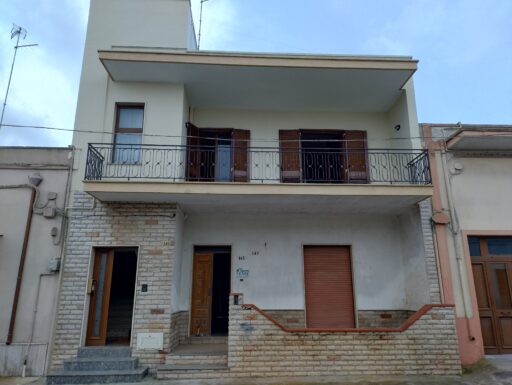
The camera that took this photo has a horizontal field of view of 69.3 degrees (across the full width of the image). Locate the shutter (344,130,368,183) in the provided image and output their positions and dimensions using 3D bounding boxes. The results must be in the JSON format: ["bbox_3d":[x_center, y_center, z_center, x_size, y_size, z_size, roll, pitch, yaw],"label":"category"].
[{"bbox_3d":[3.005,-0.740,10.823,0.633,2.278,0.060,1,-13,-3],"label":"shutter"}]

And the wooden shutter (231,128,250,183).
[{"bbox_3d":[-0.395,-0.718,10.493,0.497,2.265,0.050,2,-15,-9],"label":"wooden shutter"}]

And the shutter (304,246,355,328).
[{"bbox_3d":[2.018,2.694,10.153,1.327,2.401,0.080,1,-13,-3],"label":"shutter"}]

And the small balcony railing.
[{"bbox_3d":[0.111,-0.491,8.634,7.566,0.863,0.974,1,-13,-3],"label":"small balcony railing"}]

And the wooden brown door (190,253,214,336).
[{"bbox_3d":[-1.443,2.737,9.970,0.545,2.161,0.060,1,-13,-3],"label":"wooden brown door"}]

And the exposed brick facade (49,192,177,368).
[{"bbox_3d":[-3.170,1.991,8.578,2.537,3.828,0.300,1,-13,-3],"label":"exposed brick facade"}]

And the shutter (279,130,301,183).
[{"bbox_3d":[1.007,-0.762,10.727,0.592,2.268,0.060,1,-13,-3],"label":"shutter"}]

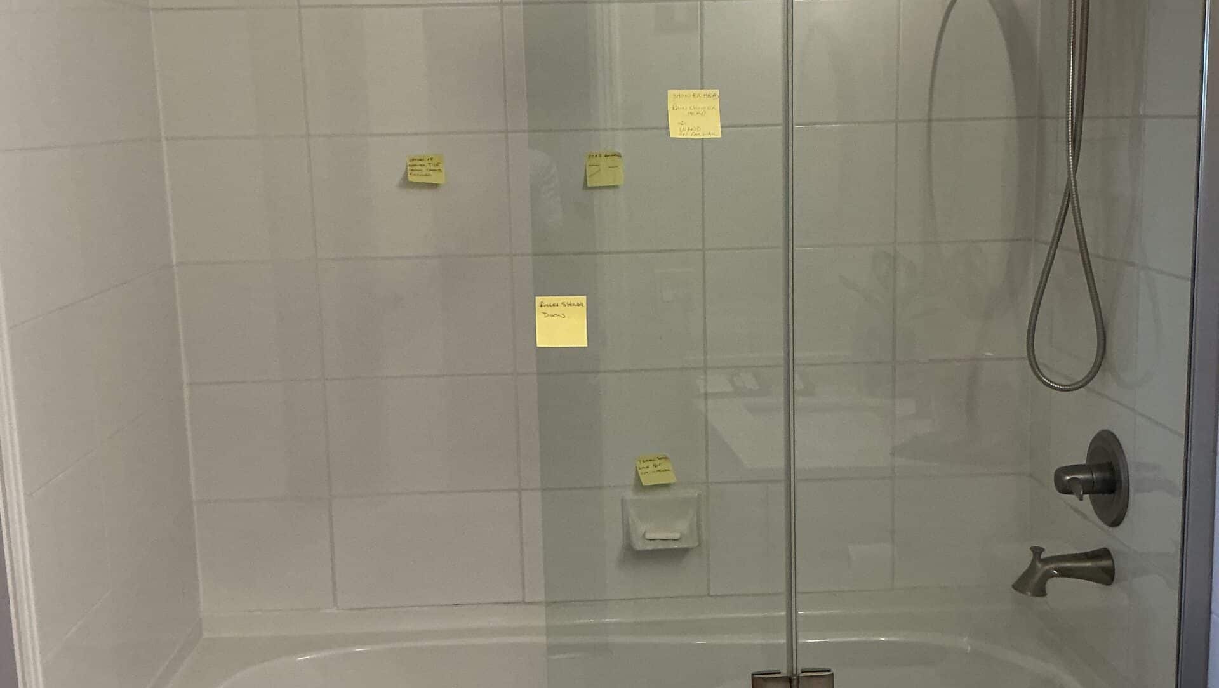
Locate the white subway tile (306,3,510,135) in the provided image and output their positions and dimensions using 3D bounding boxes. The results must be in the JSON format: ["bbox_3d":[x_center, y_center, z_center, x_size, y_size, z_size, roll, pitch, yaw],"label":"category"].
[{"bbox_3d":[-0.415,-0.556,2.761,0.400,0.251,0.010,-2,10,-2],"label":"white subway tile"}]

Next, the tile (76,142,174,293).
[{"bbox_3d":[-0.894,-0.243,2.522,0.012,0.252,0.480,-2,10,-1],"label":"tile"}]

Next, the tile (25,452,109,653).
[{"bbox_3d":[-0.871,0.336,2.184,0.010,0.251,0.325,-2,10,-2],"label":"tile"}]

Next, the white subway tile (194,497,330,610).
[{"bbox_3d":[-0.737,0.455,2.926,0.289,0.251,0.010,-2,10,-2],"label":"white subway tile"}]

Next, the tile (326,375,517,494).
[{"bbox_3d":[-0.396,0.195,2.892,0.400,0.251,0.010,-2,10,-2],"label":"tile"}]

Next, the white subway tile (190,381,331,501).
[{"bbox_3d":[-0.736,0.205,2.859,0.288,0.252,0.012,-2,10,-2],"label":"white subway tile"}]

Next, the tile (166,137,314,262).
[{"bbox_3d":[-0.756,-0.295,2.795,0.289,0.251,0.010,-2,10,-2],"label":"tile"}]

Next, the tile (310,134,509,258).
[{"bbox_3d":[-0.410,-0.306,2.815,0.402,0.253,0.010,-2,10,-2],"label":"tile"}]

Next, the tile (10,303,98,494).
[{"bbox_3d":[-0.885,0.079,2.170,0.010,0.253,0.306,-2,10,-1],"label":"tile"}]

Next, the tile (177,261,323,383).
[{"bbox_3d":[-0.742,-0.043,2.814,0.288,0.252,0.012,-2,10,-2],"label":"tile"}]

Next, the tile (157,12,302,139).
[{"bbox_3d":[-0.763,-0.547,2.757,0.287,0.253,0.010,-2,10,-2],"label":"tile"}]

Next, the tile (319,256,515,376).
[{"bbox_3d":[-0.404,-0.055,2.859,0.402,0.253,0.010,-2,10,-2],"label":"tile"}]

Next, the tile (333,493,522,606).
[{"bbox_3d":[-0.392,0.449,2.948,0.402,0.253,0.010,-2,10,-2],"label":"tile"}]

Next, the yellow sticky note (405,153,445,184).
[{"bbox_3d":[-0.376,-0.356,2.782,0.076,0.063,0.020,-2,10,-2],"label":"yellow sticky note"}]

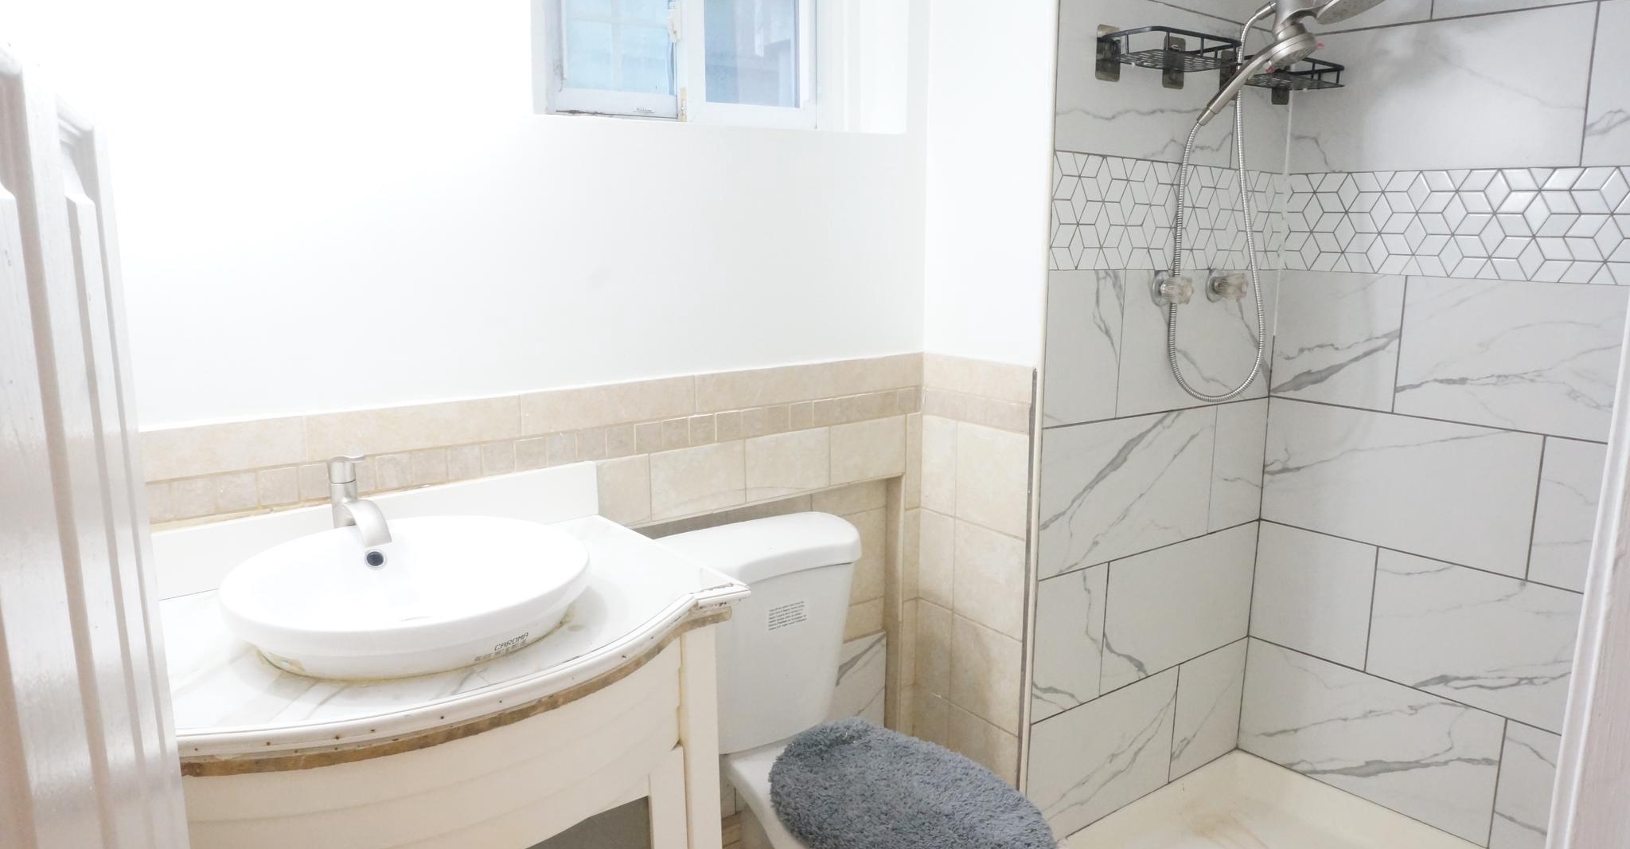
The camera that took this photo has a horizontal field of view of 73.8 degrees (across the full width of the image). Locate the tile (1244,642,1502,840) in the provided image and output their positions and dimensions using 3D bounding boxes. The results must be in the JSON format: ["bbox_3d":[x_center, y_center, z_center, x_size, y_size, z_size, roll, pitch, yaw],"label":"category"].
[{"bbox_3d":[1.276,0.724,2.539,0.010,0.301,0.585,-8,13,-38],"label":"tile"}]

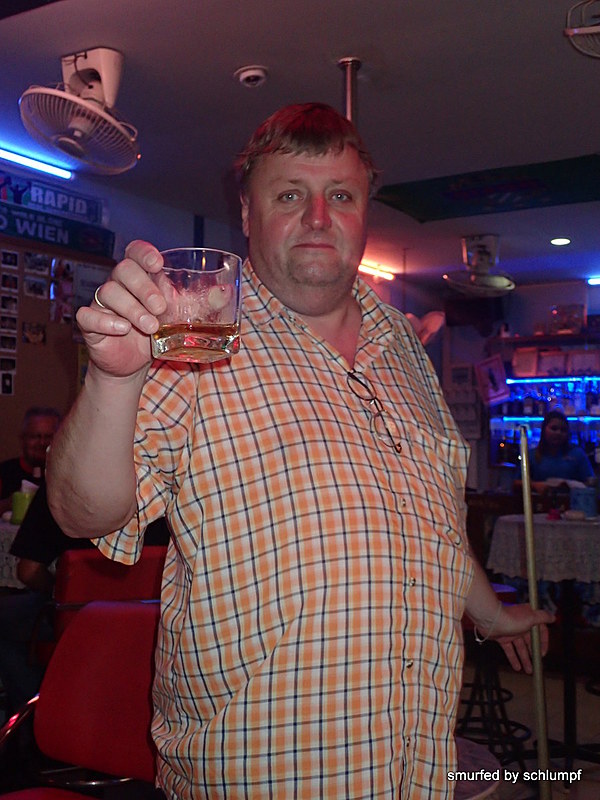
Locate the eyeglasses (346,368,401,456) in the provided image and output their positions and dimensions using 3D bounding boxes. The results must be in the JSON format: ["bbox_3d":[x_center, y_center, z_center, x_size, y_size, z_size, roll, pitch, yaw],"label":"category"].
[{"bbox_3d":[0.096,0.019,1.277,0.038,0.132,0.038,-31,-23,-10],"label":"eyeglasses"}]

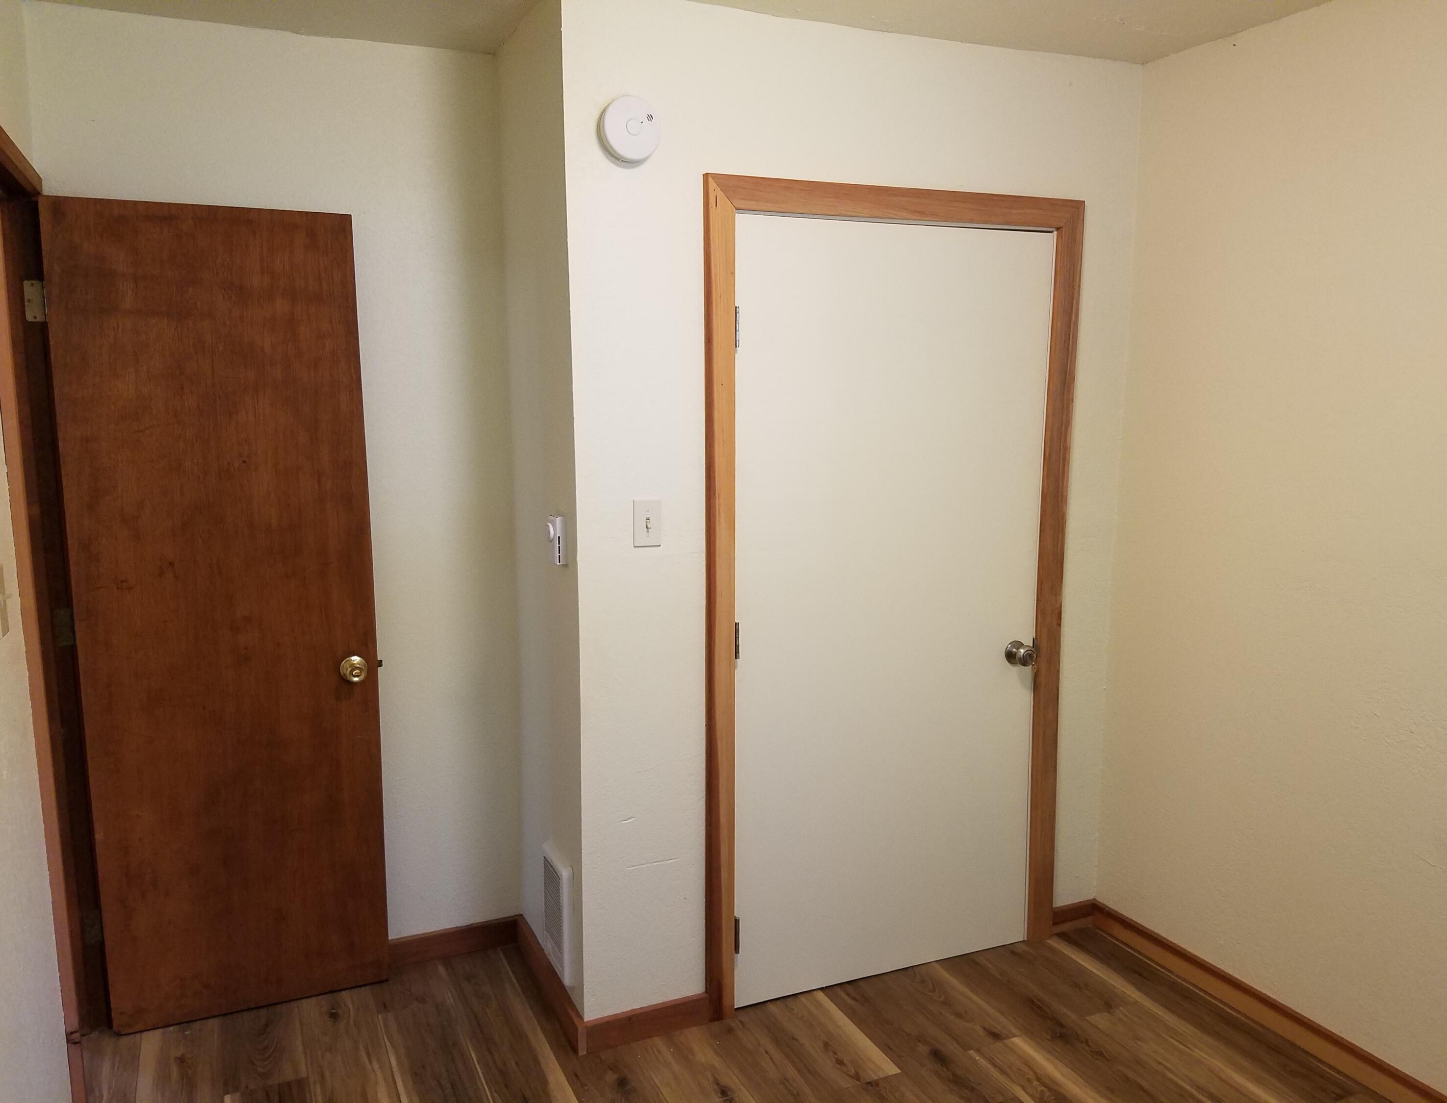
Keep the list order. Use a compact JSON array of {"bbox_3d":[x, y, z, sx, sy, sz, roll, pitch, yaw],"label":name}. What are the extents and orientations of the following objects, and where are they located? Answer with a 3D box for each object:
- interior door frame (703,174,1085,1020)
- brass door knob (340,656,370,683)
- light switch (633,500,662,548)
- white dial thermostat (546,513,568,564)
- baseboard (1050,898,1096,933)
[{"bbox_3d":[0.472,0.137,2.941,1.121,2.122,0.022,-4,9,-24],"label":"interior door frame"},{"bbox_3d":[-0.956,0.310,2.861,0.067,0.067,0.058,-3,9,-21],"label":"brass door knob"},{"bbox_3d":[-0.177,-0.064,2.619,0.070,0.115,0.016,-4,9,-24],"label":"light switch"},{"bbox_3d":[-0.406,-0.029,2.667,0.038,0.115,0.070,-4,9,-24],"label":"white dial thermostat"},{"bbox_3d":[1.062,1.111,3.358,0.168,0.073,0.016,-4,9,-24],"label":"baseboard"}]

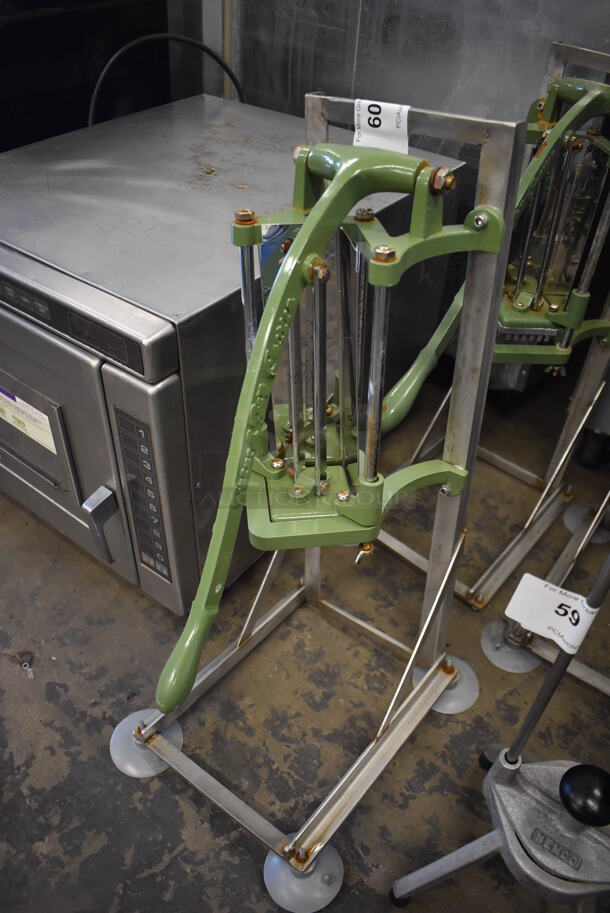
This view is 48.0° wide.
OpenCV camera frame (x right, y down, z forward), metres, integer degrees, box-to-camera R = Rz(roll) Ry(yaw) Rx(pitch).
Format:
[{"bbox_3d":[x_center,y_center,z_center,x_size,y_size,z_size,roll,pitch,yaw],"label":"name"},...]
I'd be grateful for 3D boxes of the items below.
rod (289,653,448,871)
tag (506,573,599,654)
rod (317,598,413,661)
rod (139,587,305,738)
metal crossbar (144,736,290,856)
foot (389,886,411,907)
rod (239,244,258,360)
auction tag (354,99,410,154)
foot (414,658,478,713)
[{"bbox_3d":[0.091,0.338,0.789,0.020,0.027,0.320,23,39,32],"label":"rod"},{"bbox_3d":[0.191,0.121,0.530,0.058,0.058,0.012,23,50,20],"label":"tag"},{"bbox_3d":[0.086,0.239,0.944,0.204,0.026,0.010,23,39,32],"label":"rod"},{"bbox_3d":[-0.094,0.259,0.912,0.020,0.027,0.320,23,39,32],"label":"rod"},{"bbox_3d":[-0.095,0.373,0.758,0.215,0.007,0.019,23,39,32],"label":"metal crossbar"},{"bbox_3d":[0.095,0.442,0.687,0.023,0.017,0.023,0,32,0],"label":"foot"},{"bbox_3d":[-0.050,-0.103,0.659,0.012,0.196,0.012,23,39,32],"label":"rod"},{"bbox_3d":[0.068,-0.291,0.618,0.059,0.050,0.007,23,39,32],"label":"auction tag"},{"bbox_3d":[0.186,0.296,0.904,0.087,0.034,0.087,0,32,0],"label":"foot"}]

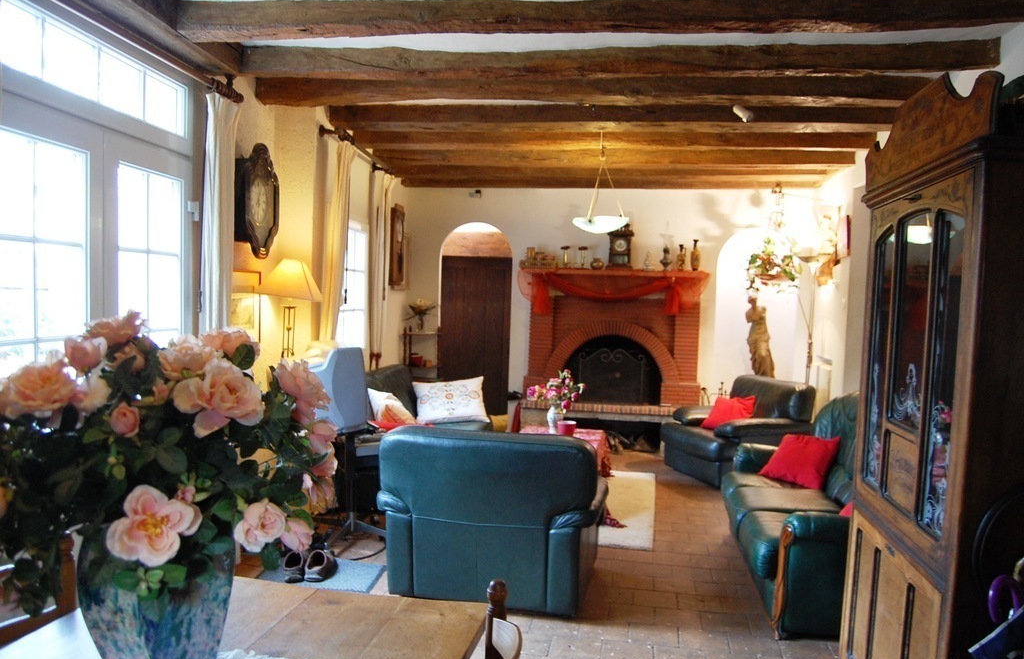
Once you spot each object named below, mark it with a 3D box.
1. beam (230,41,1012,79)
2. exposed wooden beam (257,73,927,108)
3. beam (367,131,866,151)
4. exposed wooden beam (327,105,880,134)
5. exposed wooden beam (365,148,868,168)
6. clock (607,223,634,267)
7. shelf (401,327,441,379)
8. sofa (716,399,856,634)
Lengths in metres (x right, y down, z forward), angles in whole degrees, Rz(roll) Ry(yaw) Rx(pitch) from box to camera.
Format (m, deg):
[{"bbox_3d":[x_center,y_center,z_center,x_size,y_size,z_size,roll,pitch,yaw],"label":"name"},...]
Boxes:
[{"bbox_3d":[0.454,-1.452,4.161,4.000,0.135,0.170,3,2,8],"label":"beam"},{"bbox_3d":[0.467,-1.424,4.540,4.057,0.152,0.193,2,2,6],"label":"exposed wooden beam"},{"bbox_3d":[0.749,-1.501,6.058,4.030,0.135,0.190,3,2,8],"label":"beam"},{"bbox_3d":[0.664,-1.481,5.343,4.020,0.135,0.230,3,2,8],"label":"exposed wooden beam"},{"bbox_3d":[0.829,-1.481,6.628,4.027,0.152,0.183,2,2,9],"label":"exposed wooden beam"},{"bbox_3d":[1.111,-0.847,7.832,0.290,0.460,0.190,3,2,8],"label":"clock"},{"bbox_3d":[-0.963,0.547,8.162,0.426,1.146,0.223,2,2,9],"label":"shelf"},{"bbox_3d":[1.690,0.862,4.119,0.923,0.933,1.826,2,2,7],"label":"sofa"}]

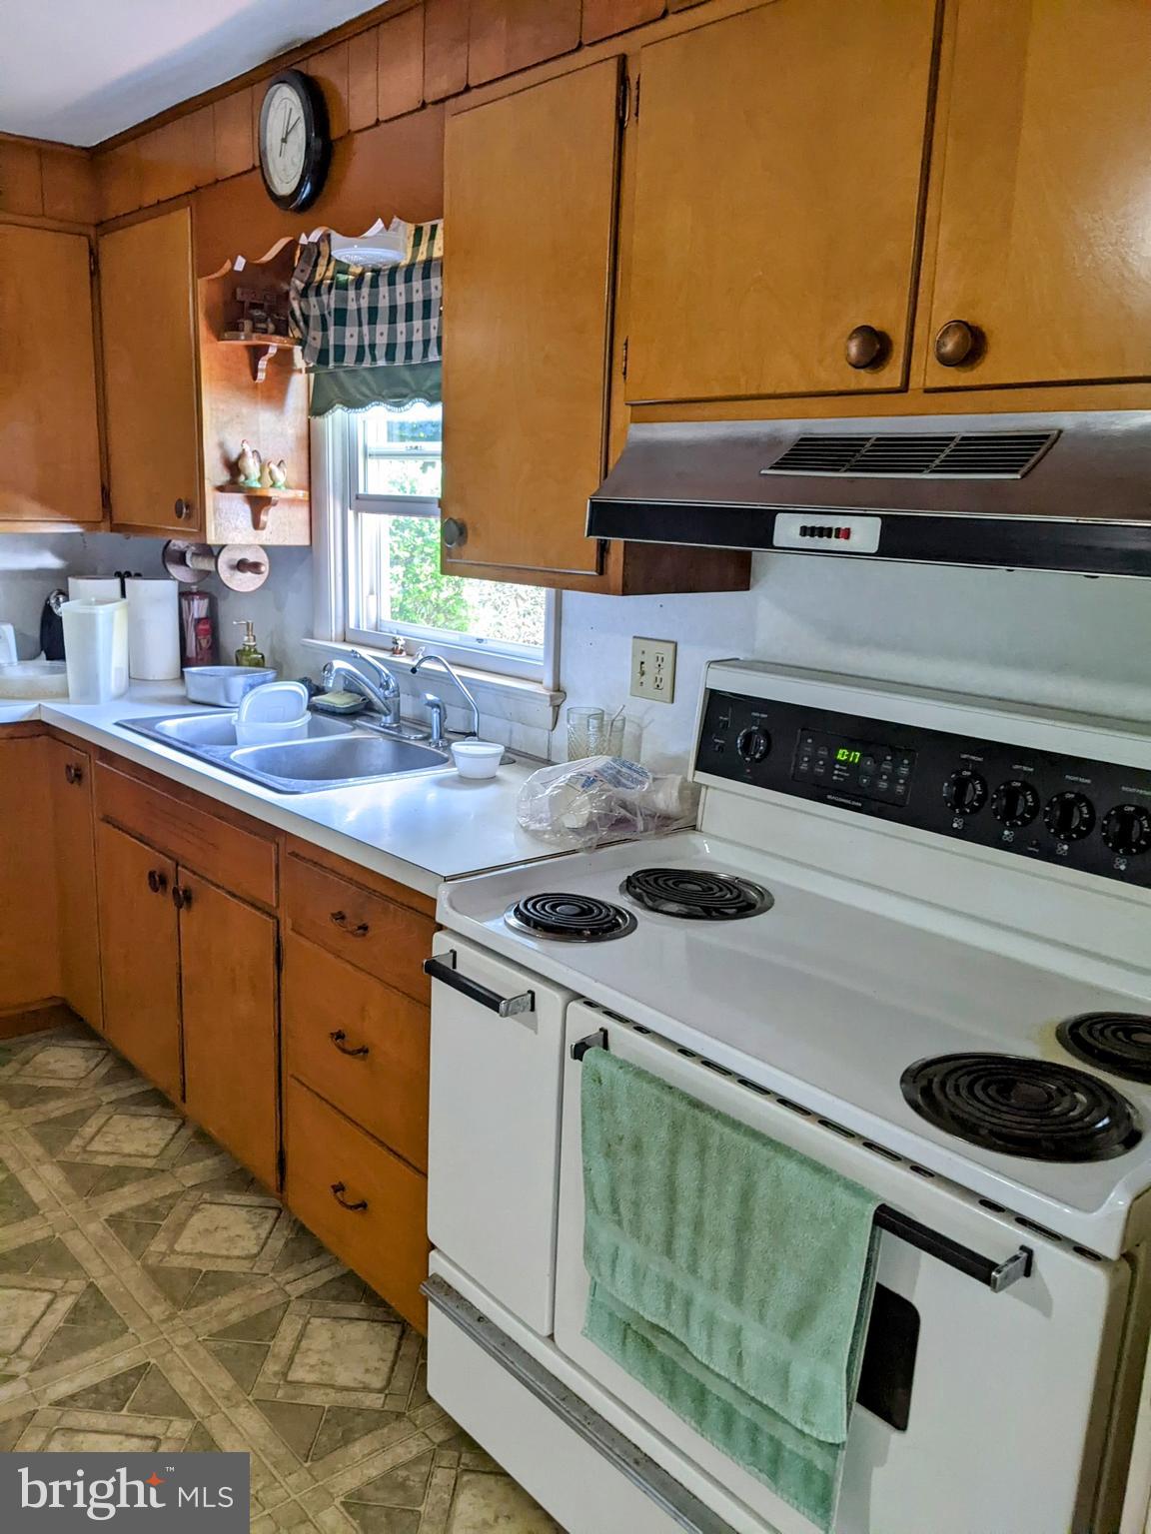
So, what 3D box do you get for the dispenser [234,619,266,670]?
[{"bbox_3d":[-0.920,-0.318,3.386,0.088,0.188,0.078,-4,14,-27],"label":"dispenser"}]

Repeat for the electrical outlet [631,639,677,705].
[{"bbox_3d":[0.147,-0.187,2.306,0.010,0.117,0.116,-9,17,-41],"label":"electrical outlet"}]

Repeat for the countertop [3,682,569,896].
[{"bbox_3d":[-0.780,-0.072,2.800,0.759,0.040,2.400,-9,17,-41],"label":"countertop"}]

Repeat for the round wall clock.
[{"bbox_3d":[-0.579,-1.263,2.418,0.045,0.256,0.256,-9,17,-41],"label":"round wall clock"}]

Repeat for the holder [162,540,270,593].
[{"bbox_3d":[-0.951,-0.540,3.189,0.135,0.133,0.450,-9,17,-41],"label":"holder"}]

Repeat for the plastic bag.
[{"bbox_3d":[0.049,0.045,2.094,0.310,0.112,0.235,-9,17,-41],"label":"plastic bag"}]

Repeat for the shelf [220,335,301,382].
[{"bbox_3d":[-0.762,-1.016,2.967,0.220,0.112,0.112,-9,17,-41],"label":"shelf"}]

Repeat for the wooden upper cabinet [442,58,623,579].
[{"bbox_3d":[0.028,-0.725,2.087,0.325,0.800,0.468,-9,17,-41],"label":"wooden upper cabinet"}]

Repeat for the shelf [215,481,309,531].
[{"bbox_3d":[-0.778,-0.653,3.046,0.228,0.110,0.112,-9,17,-41],"label":"shelf"}]

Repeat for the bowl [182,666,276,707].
[{"bbox_3d":[-0.900,-0.215,3.167,0.218,0.082,0.218,-9,17,-41],"label":"bowl"}]

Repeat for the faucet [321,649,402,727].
[{"bbox_3d":[-0.502,-0.185,2.841,0.060,0.185,0.235,12,16,38],"label":"faucet"}]

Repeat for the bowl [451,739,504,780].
[{"bbox_3d":[-0.198,-0.012,2.407,0.108,0.057,0.108,2,12,0],"label":"bowl"}]

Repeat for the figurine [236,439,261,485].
[{"bbox_3d":[-0.804,-0.748,2.952,0.066,0.114,0.048,-9,17,-41],"label":"figurine"}]

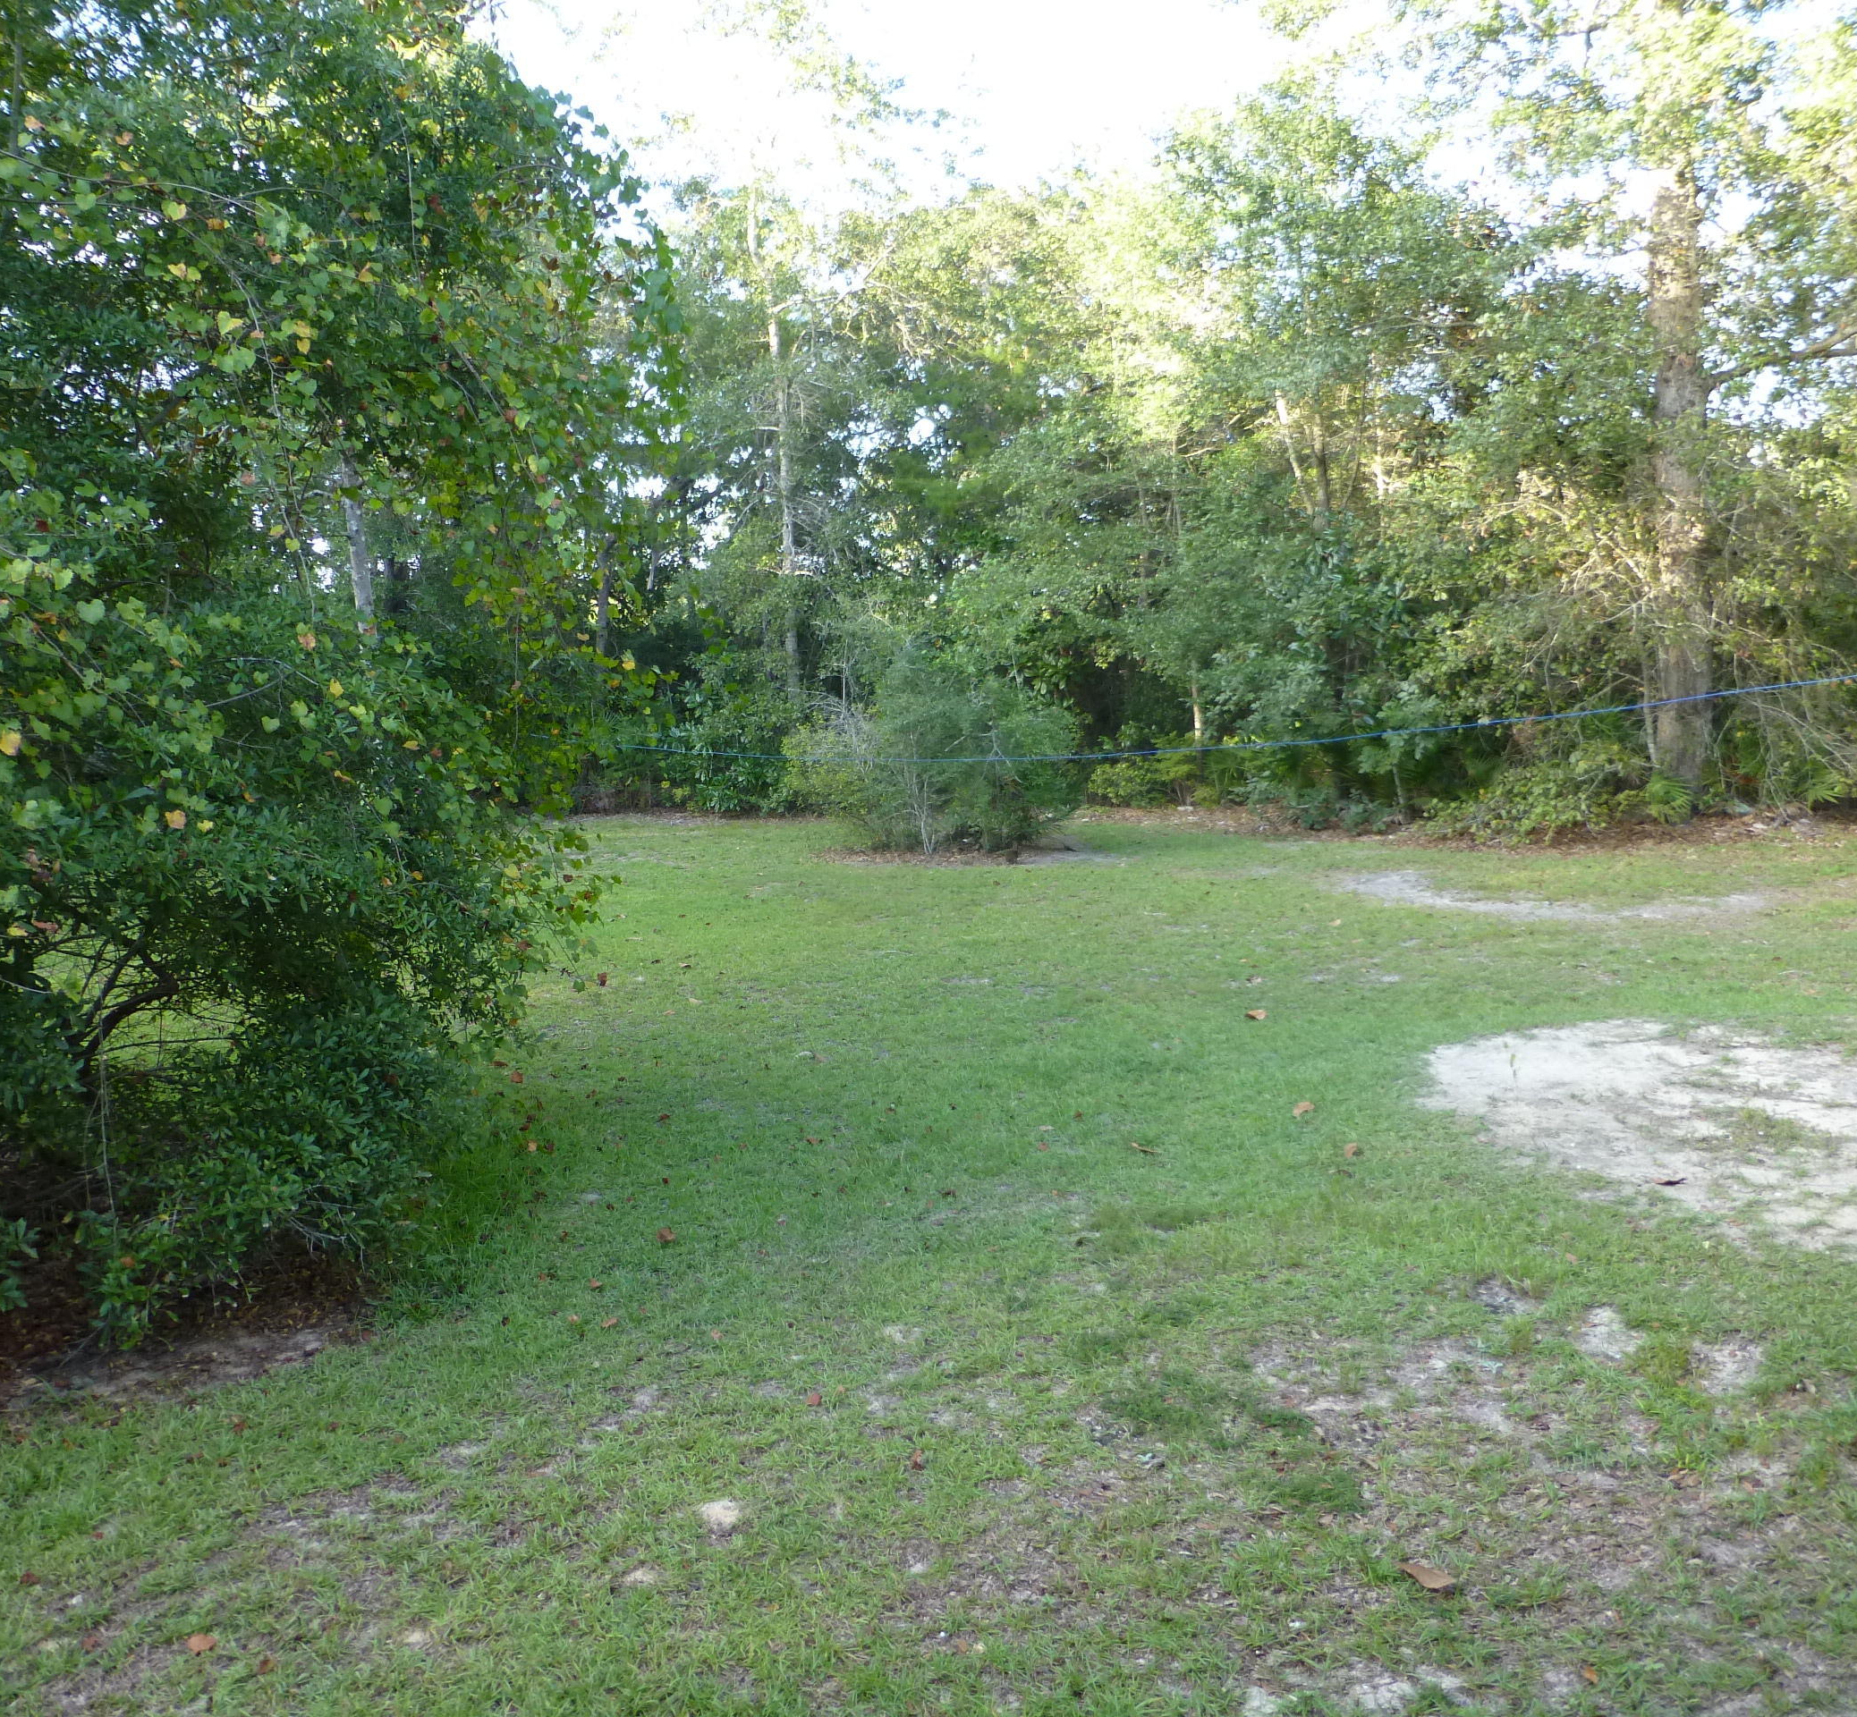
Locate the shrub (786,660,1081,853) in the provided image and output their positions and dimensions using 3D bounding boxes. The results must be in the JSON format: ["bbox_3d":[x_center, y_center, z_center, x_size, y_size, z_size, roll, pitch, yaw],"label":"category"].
[{"bbox_3d":[0.050,-1.060,16.500,3.000,2.000,2.600,0,6,0],"label":"shrub"}]

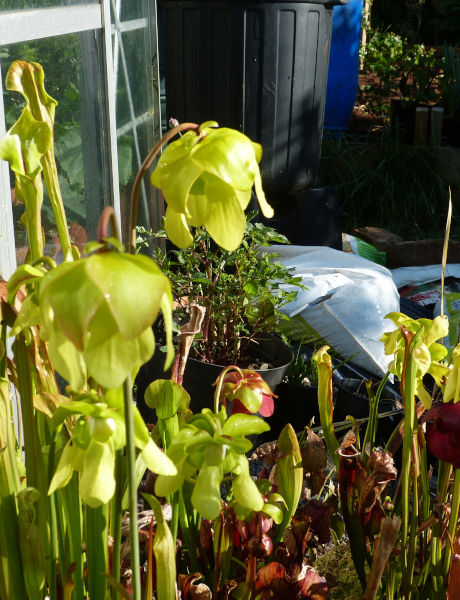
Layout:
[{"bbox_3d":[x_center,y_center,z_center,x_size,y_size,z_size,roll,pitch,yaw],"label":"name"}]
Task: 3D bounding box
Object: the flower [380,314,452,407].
[{"bbox_3d":[0.173,0.057,1.060,0.061,0.086,0.061,-1,18,0],"label":"flower"}]

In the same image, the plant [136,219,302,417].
[{"bbox_3d":[-0.023,0.062,1.980,0.272,0.387,0.272,3,18,0],"label":"plant"}]

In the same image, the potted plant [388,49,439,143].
[{"bbox_3d":[0.699,-0.769,4.300,0.181,0.354,0.181,-1,18,0],"label":"potted plant"}]

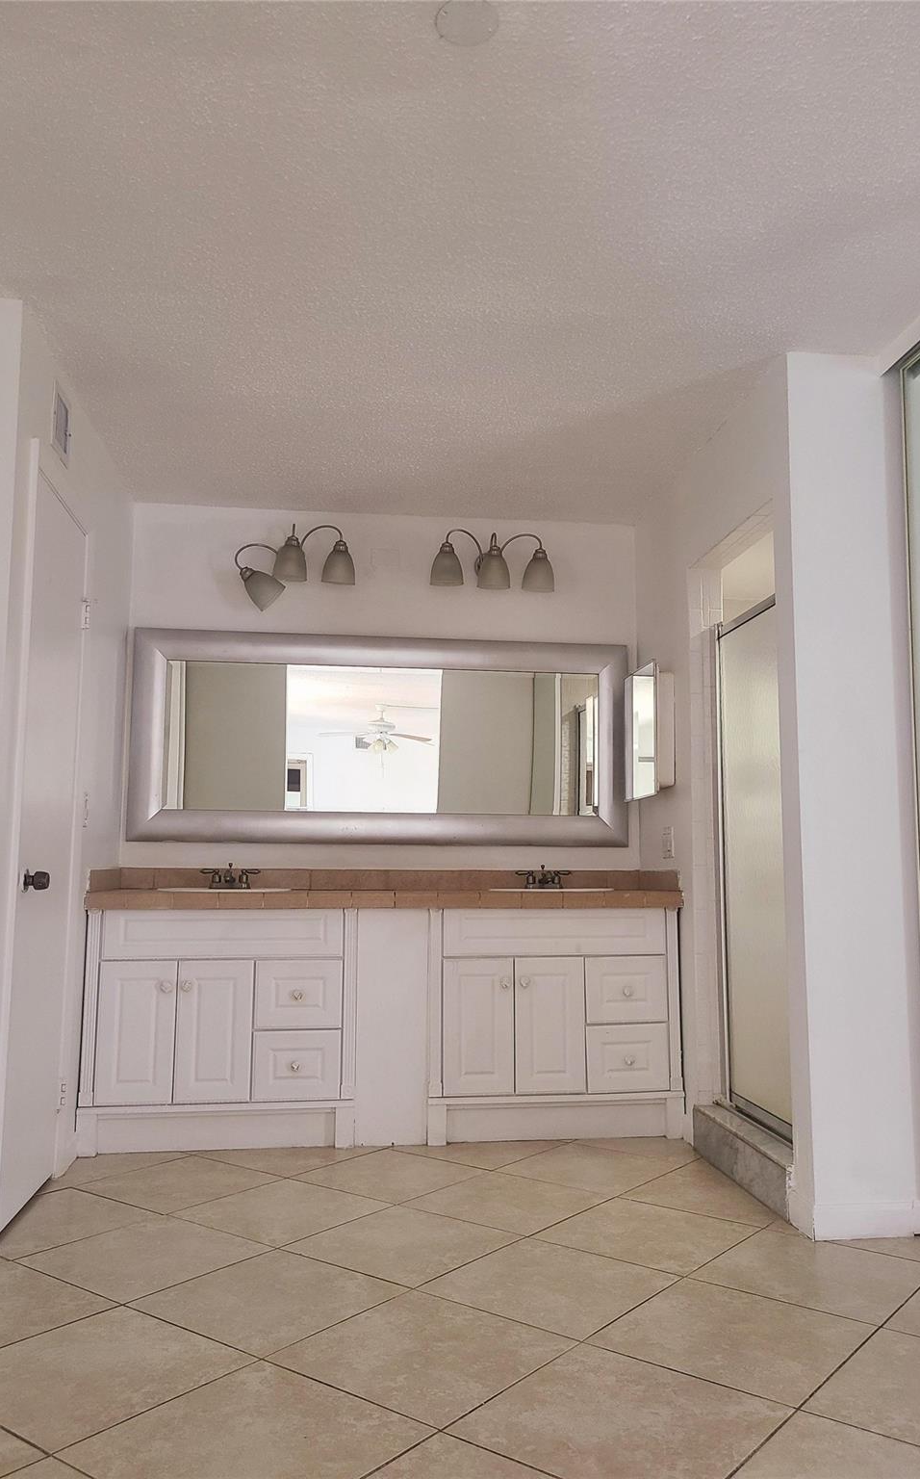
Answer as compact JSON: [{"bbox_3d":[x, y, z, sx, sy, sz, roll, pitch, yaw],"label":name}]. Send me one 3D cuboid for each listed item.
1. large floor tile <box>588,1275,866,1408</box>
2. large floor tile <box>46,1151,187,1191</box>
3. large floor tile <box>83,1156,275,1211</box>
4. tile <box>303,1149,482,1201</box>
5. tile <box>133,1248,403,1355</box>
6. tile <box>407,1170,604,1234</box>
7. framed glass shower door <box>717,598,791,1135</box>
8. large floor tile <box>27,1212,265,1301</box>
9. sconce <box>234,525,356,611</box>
[{"bbox_3d":[0.571,1.236,2.300,0.457,0.010,0.457,-5,-8,38],"label":"large floor tile"},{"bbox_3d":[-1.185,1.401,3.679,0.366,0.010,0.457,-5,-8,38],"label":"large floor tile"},{"bbox_3d":[-0.864,1.375,3.439,0.455,0.010,0.455,-5,-8,38],"label":"large floor tile"},{"bbox_3d":[-0.220,1.381,3.513,0.455,0.010,0.455,-5,-8,38],"label":"tile"},{"bbox_3d":[-0.429,1.264,2.507,0.457,0.010,0.457,-5,-8,38],"label":"tile"},{"bbox_3d":[0.138,1.343,3.220,0.457,0.010,0.457,-5,-8,38],"label":"tile"},{"bbox_3d":[0.979,0.391,3.557,0.060,1.680,0.800,1,-7,-7],"label":"framed glass shower door"},{"bbox_3d":[-0.789,1.302,2.800,0.455,0.010,0.455,-5,-8,38],"label":"large floor tile"},{"bbox_3d":[-0.658,-0.680,4.455,0.475,0.363,0.200,1,-7,-7],"label":"sconce"}]

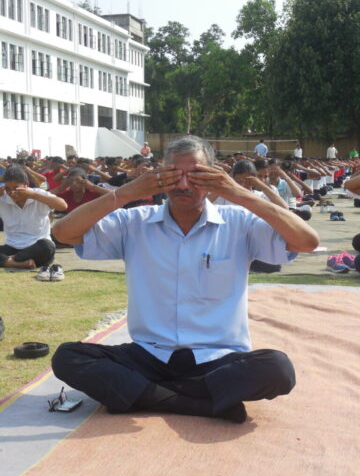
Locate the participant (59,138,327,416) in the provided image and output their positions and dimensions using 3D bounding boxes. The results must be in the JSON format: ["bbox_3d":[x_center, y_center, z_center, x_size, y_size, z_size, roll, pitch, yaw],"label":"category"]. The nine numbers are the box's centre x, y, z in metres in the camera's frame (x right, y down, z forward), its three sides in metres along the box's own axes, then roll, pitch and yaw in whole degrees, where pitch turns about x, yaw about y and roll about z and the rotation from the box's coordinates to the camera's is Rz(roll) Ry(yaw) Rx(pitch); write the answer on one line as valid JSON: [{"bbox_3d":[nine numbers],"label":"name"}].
[{"bbox_3d":[0.013,0.107,2.905,0.820,0.840,0.520,0,5,5],"label":"participant"}]

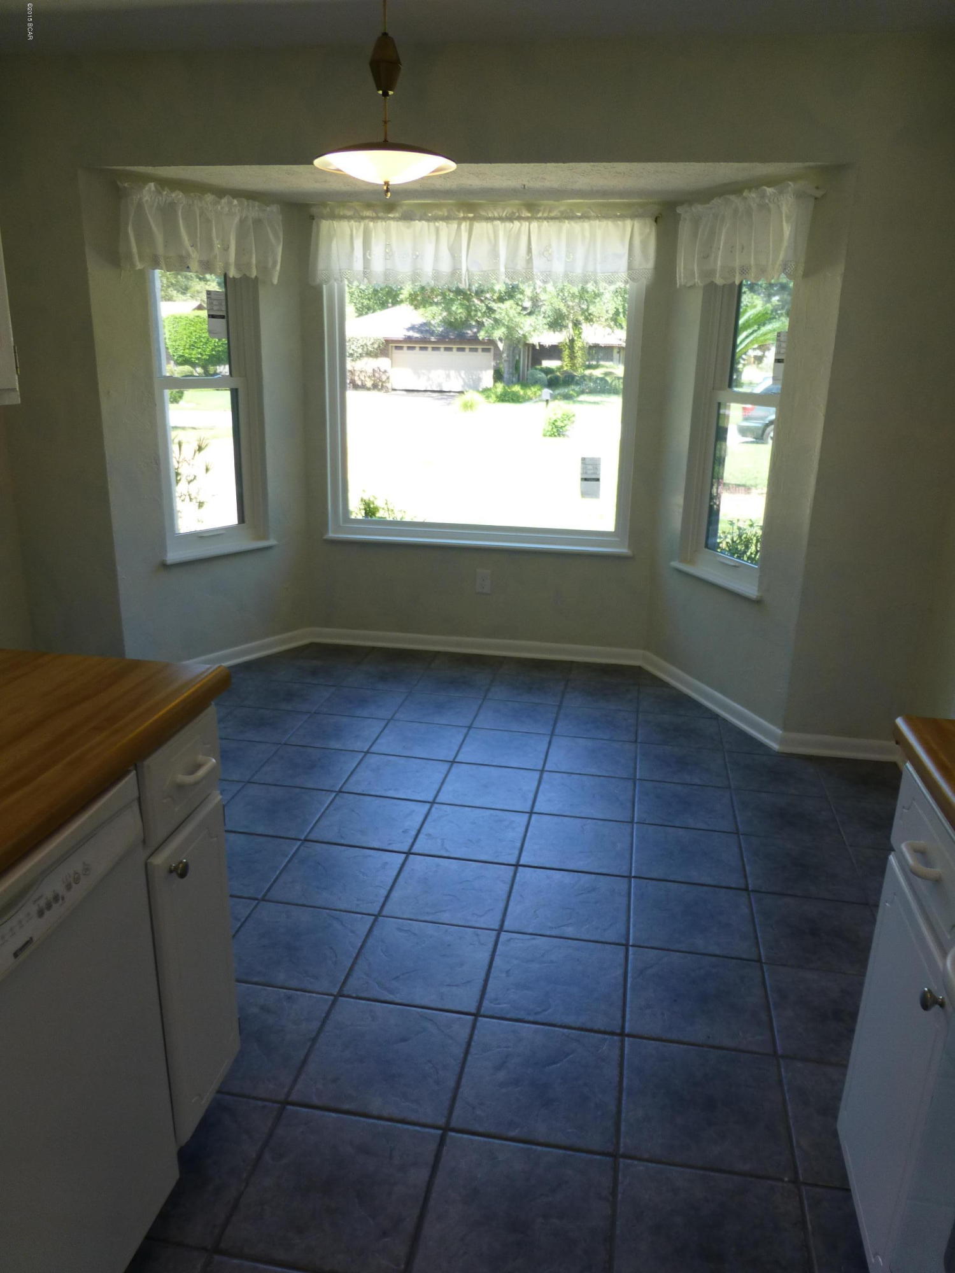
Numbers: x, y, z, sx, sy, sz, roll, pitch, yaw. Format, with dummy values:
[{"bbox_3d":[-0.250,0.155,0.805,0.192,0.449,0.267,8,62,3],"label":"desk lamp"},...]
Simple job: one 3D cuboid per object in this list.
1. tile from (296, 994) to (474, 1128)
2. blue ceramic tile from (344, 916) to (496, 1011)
[{"bbox_3d":[-0.193,0.905,1.893,0.314,0.010,0.314,4,18,10],"label":"tile"},{"bbox_3d":[-0.135,0.813,2.193,0.314,0.010,0.314,4,18,10],"label":"blue ceramic tile"}]

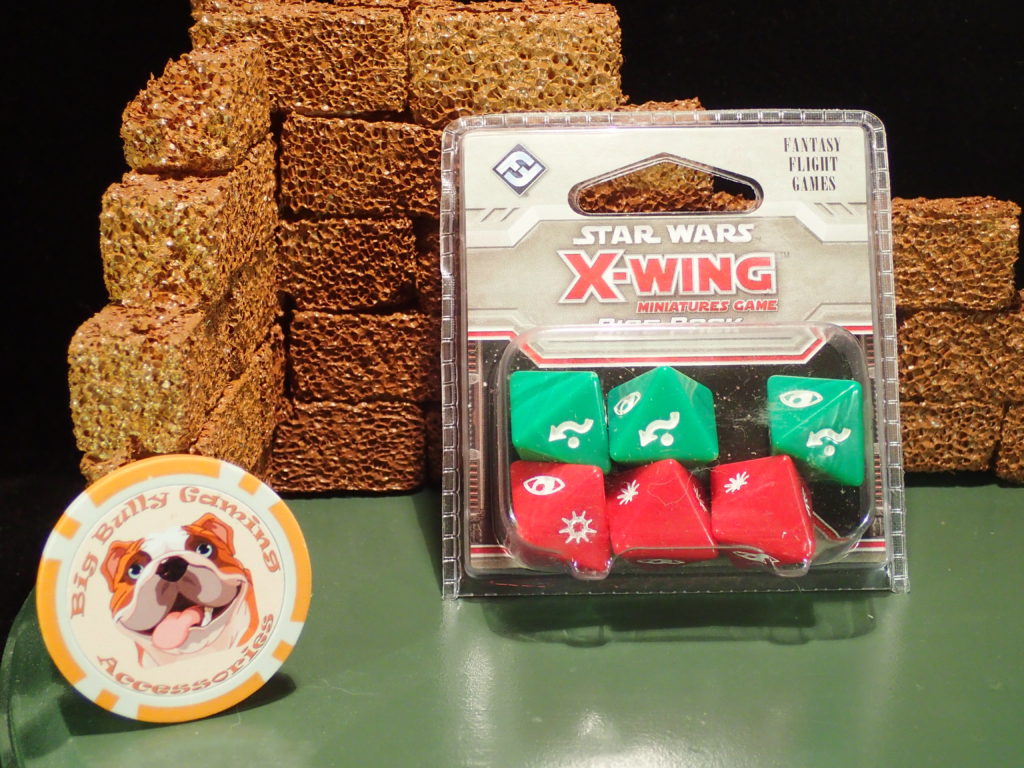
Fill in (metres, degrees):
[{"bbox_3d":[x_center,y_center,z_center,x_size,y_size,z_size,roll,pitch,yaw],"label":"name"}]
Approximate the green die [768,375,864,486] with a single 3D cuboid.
[{"bbox_3d":[0.049,0.008,0.292,0.019,0.017,0.015,-6,9,-11],"label":"green die"}]

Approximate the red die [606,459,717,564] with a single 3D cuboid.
[{"bbox_3d":[0.024,0.022,0.290,0.017,0.019,0.015,6,-4,-3],"label":"red die"}]

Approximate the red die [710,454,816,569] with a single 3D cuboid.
[{"bbox_3d":[0.040,0.021,0.290,0.017,0.019,0.015,15,0,-4],"label":"red die"}]

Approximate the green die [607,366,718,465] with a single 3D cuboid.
[{"bbox_3d":[0.024,0.006,0.293,0.017,0.019,0.015,0,4,2],"label":"green die"}]

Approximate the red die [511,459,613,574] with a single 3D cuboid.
[{"bbox_3d":[0.008,0.021,0.289,0.019,0.017,0.015,-7,8,-18],"label":"red die"}]

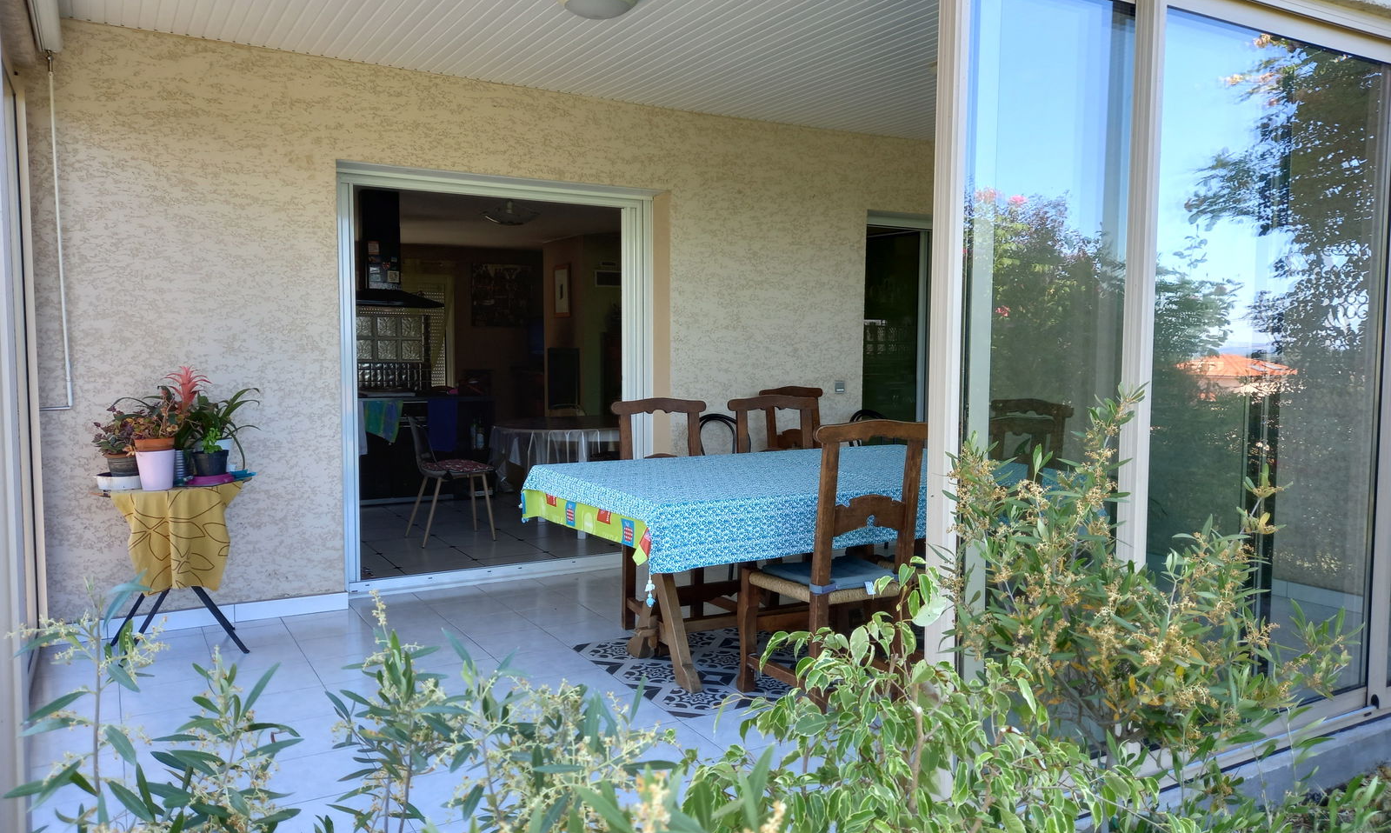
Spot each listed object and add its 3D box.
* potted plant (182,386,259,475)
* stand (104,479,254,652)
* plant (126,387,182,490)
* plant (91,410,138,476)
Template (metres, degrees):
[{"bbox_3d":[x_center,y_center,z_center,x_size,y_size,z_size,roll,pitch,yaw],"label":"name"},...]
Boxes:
[{"bbox_3d":[-2.059,0.059,4.329,0.300,0.390,0.270,-2,5,-31],"label":"potted plant"},{"bbox_3d":[-2.206,0.634,4.273,0.590,0.720,0.490,-2,5,-31],"label":"stand"},{"bbox_3d":[-2.178,0.084,4.051,0.210,0.420,0.210,-2,5,-31],"label":"plant"},{"bbox_3d":[-2.325,0.132,4.037,0.180,0.285,0.180,-2,5,-31],"label":"plant"}]

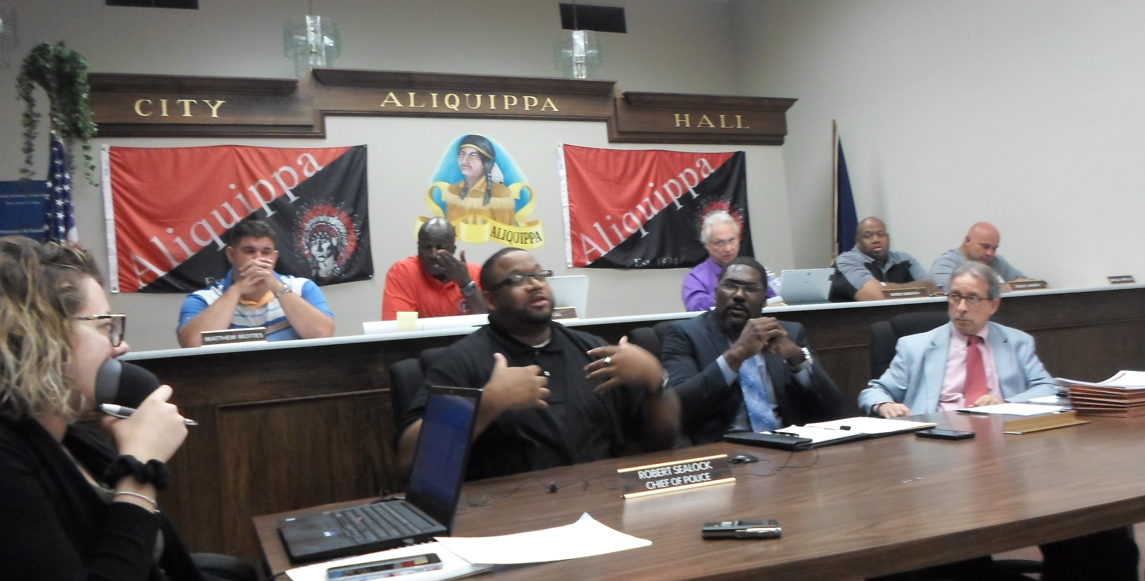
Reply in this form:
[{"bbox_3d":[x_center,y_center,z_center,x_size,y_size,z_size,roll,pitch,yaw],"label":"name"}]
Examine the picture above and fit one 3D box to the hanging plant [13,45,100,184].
[{"bbox_3d":[-2.926,-1.021,4.690,0.420,0.800,0.360,-3,-5,-20],"label":"hanging plant"}]

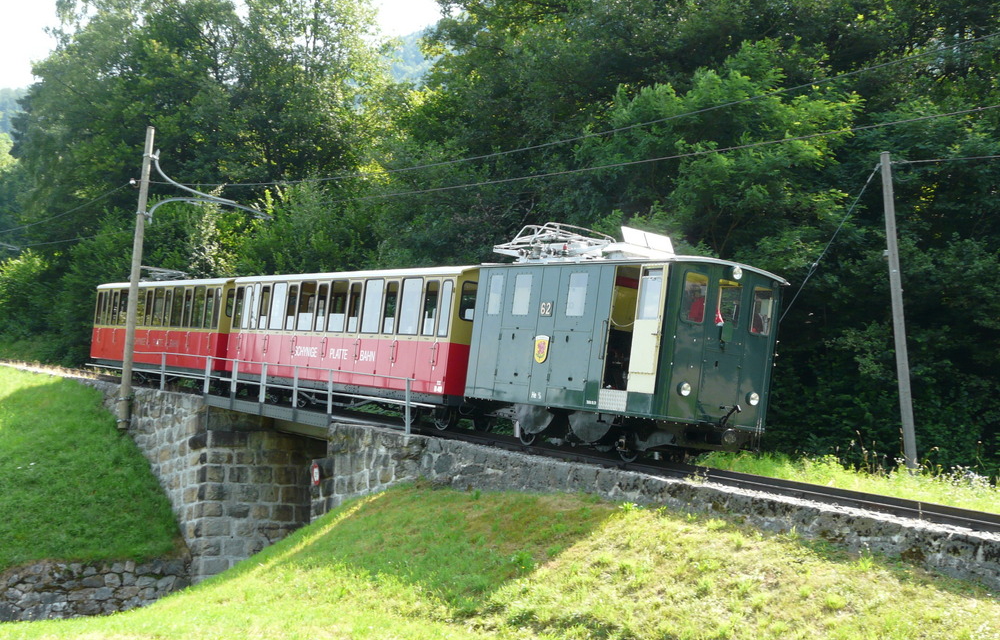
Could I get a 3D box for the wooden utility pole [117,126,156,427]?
[{"bbox_3d":[-9.709,-1.277,34.870,0.270,8.560,0.270,12,-20,-34],"label":"wooden utility pole"}]

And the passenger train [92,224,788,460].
[{"bbox_3d":[-4.144,0.277,30.648,2.426,3.890,27.232,10,-5,-35],"label":"passenger train"}]

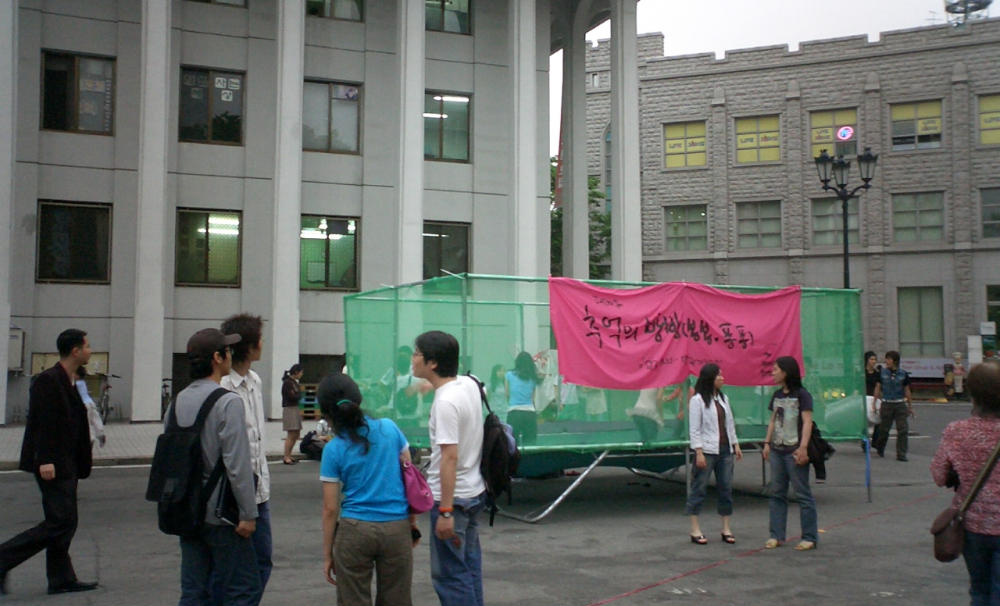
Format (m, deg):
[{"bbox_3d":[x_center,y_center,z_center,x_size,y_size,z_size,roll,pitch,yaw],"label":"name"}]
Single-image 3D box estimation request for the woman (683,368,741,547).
[{"bbox_3d":[1.922,1.343,9.703,0.470,1.610,0.320,3,-4,-43],"label":"woman"}]

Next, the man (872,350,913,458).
[{"bbox_3d":[6.339,1.637,17.269,0.580,1.770,0.420,0,-4,9],"label":"man"}]

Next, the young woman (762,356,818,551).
[{"bbox_3d":[2.508,1.282,9.271,0.500,1.624,0.320,-1,-4,25],"label":"young woman"}]

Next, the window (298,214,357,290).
[{"bbox_3d":[-4.244,-1.241,26.658,1.521,1.902,0.150,1,-3,-23],"label":"window"}]

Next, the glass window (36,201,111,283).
[{"bbox_3d":[-9.671,-1.368,24.307,1.565,1.882,0.150,1,-3,-23],"label":"glass window"}]

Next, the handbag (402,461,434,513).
[{"bbox_3d":[-0.406,0.893,5.200,0.130,0.270,0.220,-2,-4,33],"label":"handbag"}]

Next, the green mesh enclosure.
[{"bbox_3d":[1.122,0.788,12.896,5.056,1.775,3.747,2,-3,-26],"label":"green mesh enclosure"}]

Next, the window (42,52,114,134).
[{"bbox_3d":[-10.222,-5.086,25.926,1.642,1.952,0.150,2,-4,-22],"label":"window"}]

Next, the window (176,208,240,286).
[{"bbox_3d":[-7.321,-1.377,26.901,1.591,1.942,0.150,2,-4,-22],"label":"window"}]

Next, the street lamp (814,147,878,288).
[{"bbox_3d":[7.392,-0.244,22.813,1.322,6.092,1.216,-1,-3,18],"label":"street lamp"}]

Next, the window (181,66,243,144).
[{"bbox_3d":[-6.918,-4.728,25.681,1.521,1.843,0.150,1,-3,-23],"label":"window"}]

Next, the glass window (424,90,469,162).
[{"bbox_3d":[-1.524,-4.874,29.506,1.579,1.962,0.150,2,-4,-22],"label":"glass window"}]

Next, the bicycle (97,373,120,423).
[{"bbox_3d":[-9.199,2.259,24.962,0.580,1.120,1.650,2,-4,-22],"label":"bicycle"}]

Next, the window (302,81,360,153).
[{"bbox_3d":[-4.431,-4.918,28.308,1.608,1.930,0.150,2,-4,-22],"label":"window"}]

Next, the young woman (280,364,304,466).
[{"bbox_3d":[-3.358,1.780,17.355,0.360,1.592,0.420,-1,-4,16],"label":"young woman"}]

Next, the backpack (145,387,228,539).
[{"bbox_3d":[-1.461,0.738,4.980,0.260,0.660,0.330,3,-5,-44],"label":"backpack"}]

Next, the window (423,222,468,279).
[{"bbox_3d":[-1.480,-1.191,27.856,1.521,1.882,0.150,1,-3,-23],"label":"window"}]

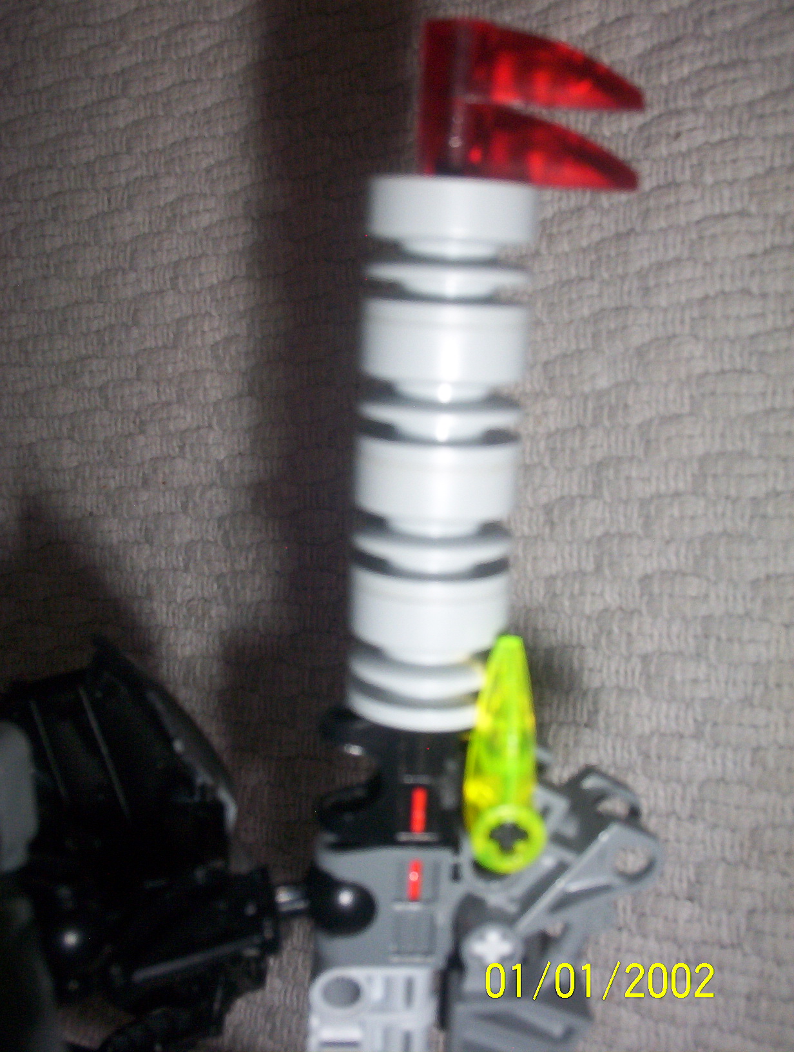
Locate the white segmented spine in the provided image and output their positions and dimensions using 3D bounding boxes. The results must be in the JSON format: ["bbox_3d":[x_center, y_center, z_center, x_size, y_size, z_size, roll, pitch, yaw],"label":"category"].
[{"bbox_3d":[0.005,-0.008,0.137,0.018,0.018,0.060,3,103,0],"label":"white segmented spine"}]

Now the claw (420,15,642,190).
[{"bbox_3d":[0.014,-0.045,0.127,0.024,0.008,0.016,4,103,8],"label":"claw"}]

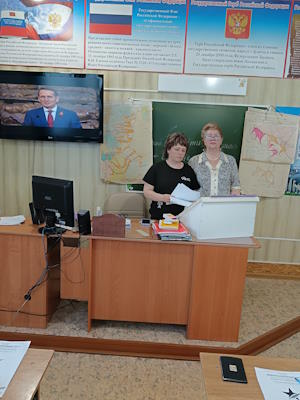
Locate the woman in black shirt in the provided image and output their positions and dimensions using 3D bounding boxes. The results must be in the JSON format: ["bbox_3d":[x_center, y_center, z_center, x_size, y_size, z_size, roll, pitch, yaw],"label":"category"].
[{"bbox_3d":[0.178,0.148,3.022,0.500,1.550,0.400,0,11,-14],"label":"woman in black shirt"}]

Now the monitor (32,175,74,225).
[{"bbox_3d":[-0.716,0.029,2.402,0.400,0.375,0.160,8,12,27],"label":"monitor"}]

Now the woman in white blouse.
[{"bbox_3d":[0.586,0.094,3.122,0.500,1.640,0.360,3,10,1],"label":"woman in white blouse"}]

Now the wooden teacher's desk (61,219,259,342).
[{"bbox_3d":[0.072,0.607,2.652,1.400,0.755,0.660,3,10,1],"label":"wooden teacher's desk"}]

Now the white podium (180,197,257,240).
[{"bbox_3d":[0.537,0.088,2.644,0.500,0.315,0.470,0,11,-14],"label":"white podium"}]

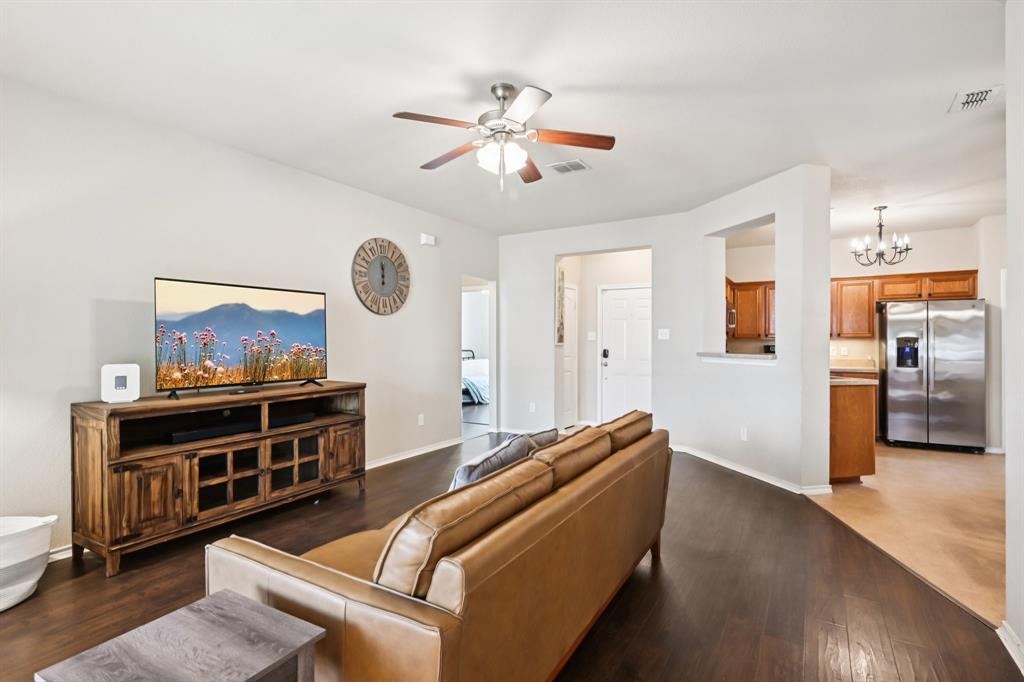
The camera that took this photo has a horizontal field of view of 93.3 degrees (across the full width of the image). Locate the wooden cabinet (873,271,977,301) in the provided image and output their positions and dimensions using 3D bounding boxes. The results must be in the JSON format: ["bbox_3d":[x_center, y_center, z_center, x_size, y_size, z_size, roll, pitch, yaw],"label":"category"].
[{"bbox_3d":[5.376,-0.695,6.349,1.024,0.378,0.338,0,0,32],"label":"wooden cabinet"}]

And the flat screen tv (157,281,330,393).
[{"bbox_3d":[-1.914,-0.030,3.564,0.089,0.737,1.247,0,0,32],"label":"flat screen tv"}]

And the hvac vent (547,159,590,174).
[{"bbox_3d":[0.493,-1.454,4.086,0.298,0.025,0.278,0,0,32],"label":"hvac vent"}]

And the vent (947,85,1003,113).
[{"bbox_3d":[2.811,-1.455,2.931,0.224,0.025,0.303,0,0,32],"label":"vent"}]

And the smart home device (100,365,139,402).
[{"bbox_3d":[-2.459,0.264,3.034,0.099,0.237,0.189,0,0,44],"label":"smart home device"}]

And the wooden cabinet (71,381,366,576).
[{"bbox_3d":[-1.948,0.836,3.549,0.477,0.916,1.839,0,0,32],"label":"wooden cabinet"}]

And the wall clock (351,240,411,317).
[{"bbox_3d":[-1.330,-0.659,4.987,0.050,0.776,0.776,0,0,32],"label":"wall clock"}]

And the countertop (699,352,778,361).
[{"bbox_3d":[2.384,0.147,4.890,0.358,0.042,1.203,0,0,-13],"label":"countertop"}]

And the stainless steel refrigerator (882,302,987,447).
[{"bbox_3d":[5.114,0.396,5.949,0.870,1.754,0.825,0,0,32],"label":"stainless steel refrigerator"}]

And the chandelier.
[{"bbox_3d":[4.105,-1.146,5.385,0.557,0.666,0.557,0,0,32],"label":"chandelier"}]

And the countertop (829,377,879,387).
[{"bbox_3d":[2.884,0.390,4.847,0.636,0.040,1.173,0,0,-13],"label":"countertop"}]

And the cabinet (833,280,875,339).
[{"bbox_3d":[4.768,-0.456,6.733,0.432,0.849,0.323,0,0,32],"label":"cabinet"}]

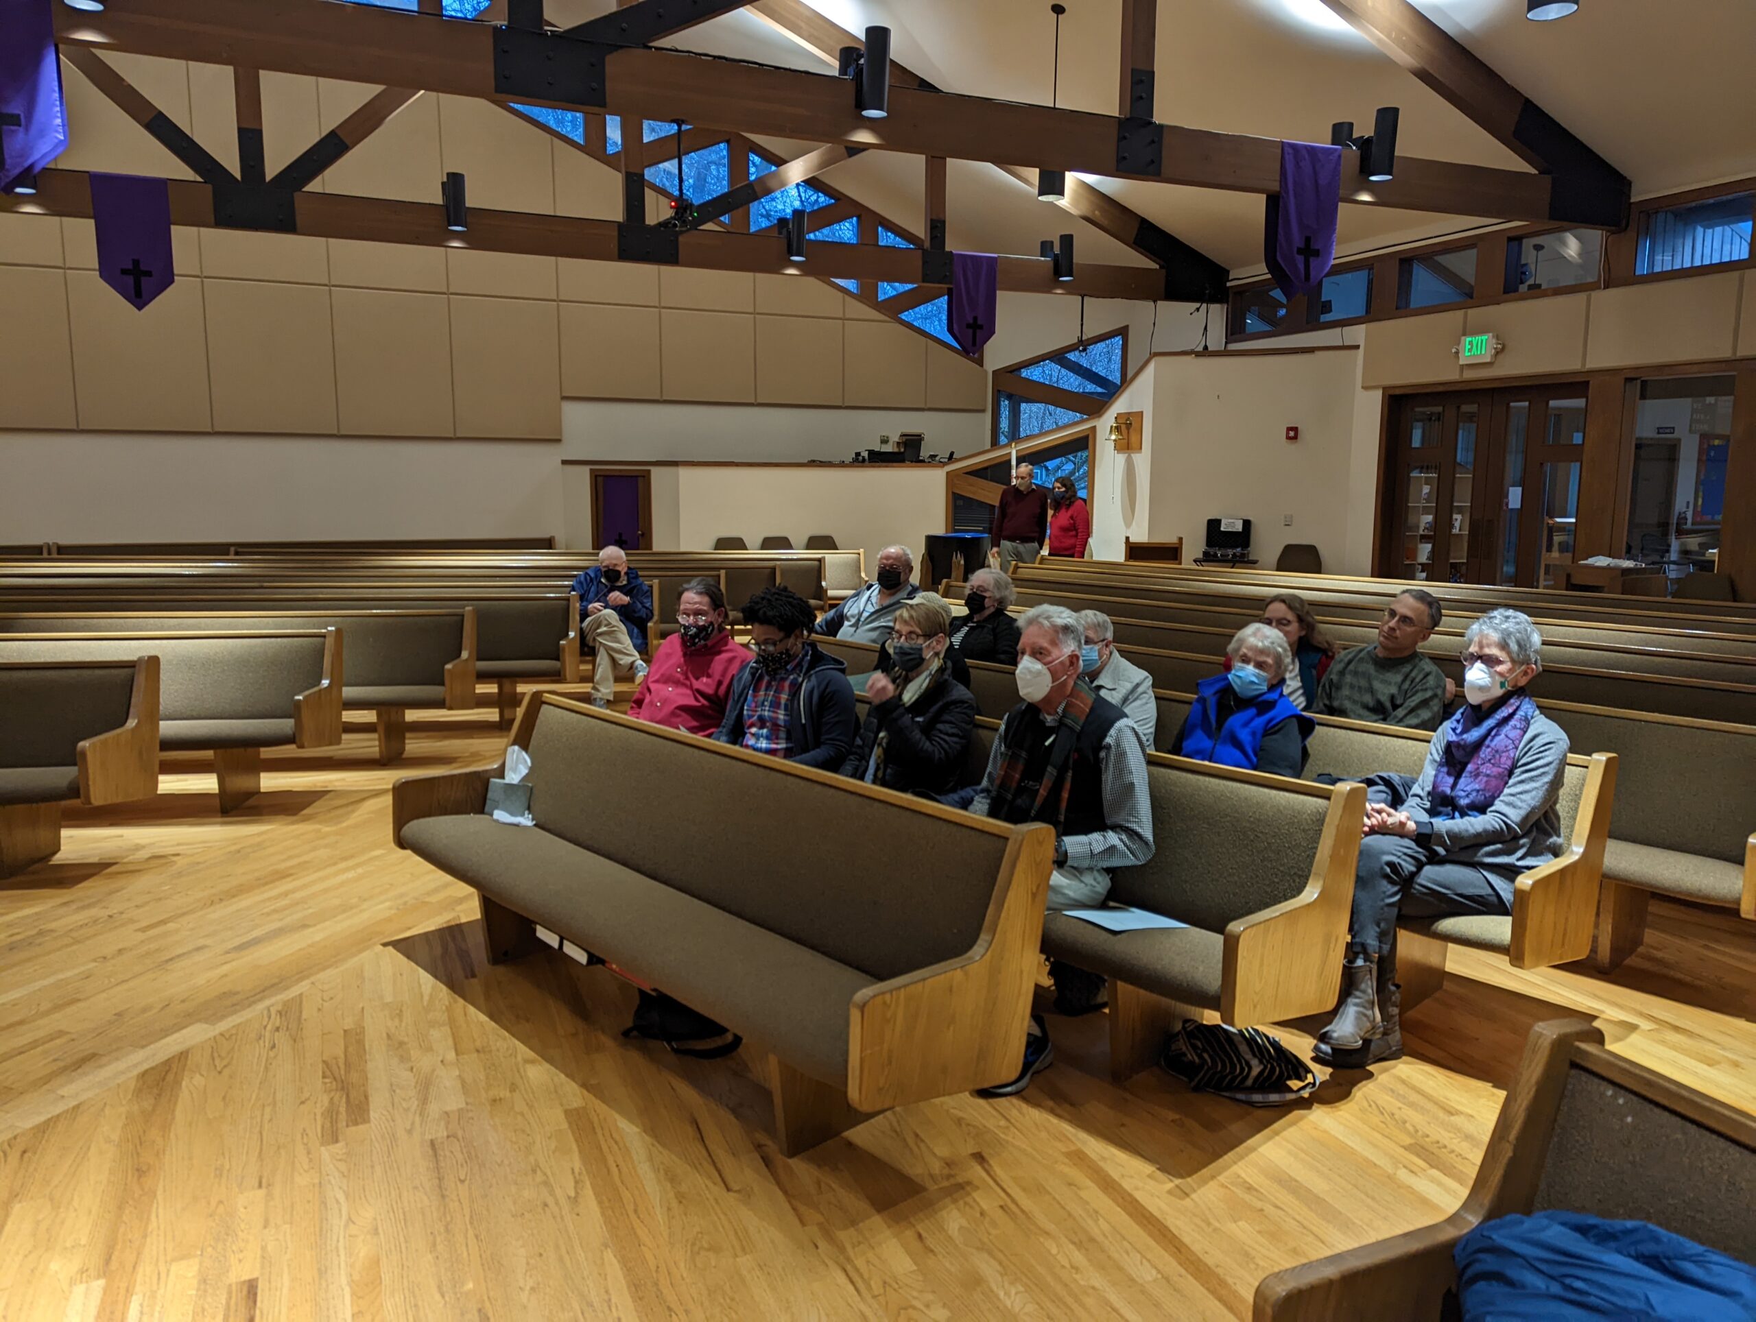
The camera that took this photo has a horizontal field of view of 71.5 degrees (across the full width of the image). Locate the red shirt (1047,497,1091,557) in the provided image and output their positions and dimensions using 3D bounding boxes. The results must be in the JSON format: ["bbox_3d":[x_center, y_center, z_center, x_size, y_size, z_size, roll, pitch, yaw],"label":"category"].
[{"bbox_3d":[1.908,-1.332,12.200,0.420,0.620,0.270,7,11,35],"label":"red shirt"}]

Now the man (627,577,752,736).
[{"bbox_3d":[-0.768,0.300,4.750,0.540,1.220,0.680,7,11,39],"label":"man"}]

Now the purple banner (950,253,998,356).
[{"bbox_3d":[0.958,-3.560,12.241,0.500,1.000,0.170,-3,9,-23],"label":"purple banner"}]

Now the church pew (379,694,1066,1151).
[{"bbox_3d":[-0.624,0.666,3.464,0.578,0.811,2.378,-7,12,-42],"label":"church pew"}]

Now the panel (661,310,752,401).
[{"bbox_3d":[-2.335,-4.218,16.817,1.330,1.260,0.060,-3,9,-23],"label":"panel"}]

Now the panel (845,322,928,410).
[{"bbox_3d":[0.058,-3.957,16.327,1.170,1.112,0.050,-4,9,-25],"label":"panel"}]

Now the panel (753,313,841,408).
[{"bbox_3d":[-1.020,-3.888,15.820,1.200,1.112,0.050,-4,9,-25],"label":"panel"}]

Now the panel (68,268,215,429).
[{"bbox_3d":[-7.981,-3.334,13.209,1.273,1.646,0.050,-4,9,-25],"label":"panel"}]

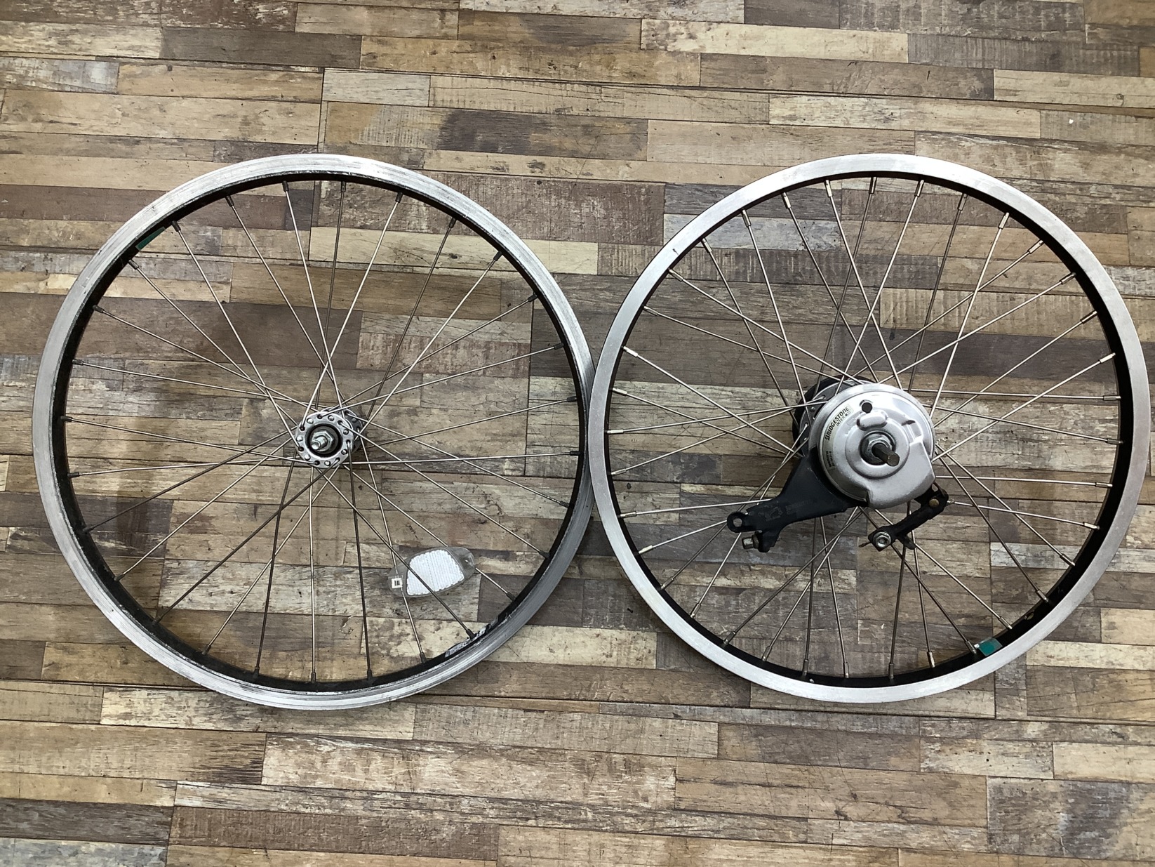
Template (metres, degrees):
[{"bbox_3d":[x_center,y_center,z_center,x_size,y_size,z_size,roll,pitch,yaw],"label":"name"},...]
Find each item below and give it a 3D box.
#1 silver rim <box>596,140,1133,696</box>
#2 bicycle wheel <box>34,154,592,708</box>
[{"bbox_3d":[0.218,0.005,0.782,0.420,0.165,0.420,0,99,3],"label":"silver rim"},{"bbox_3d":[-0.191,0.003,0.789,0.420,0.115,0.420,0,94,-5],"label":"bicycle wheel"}]

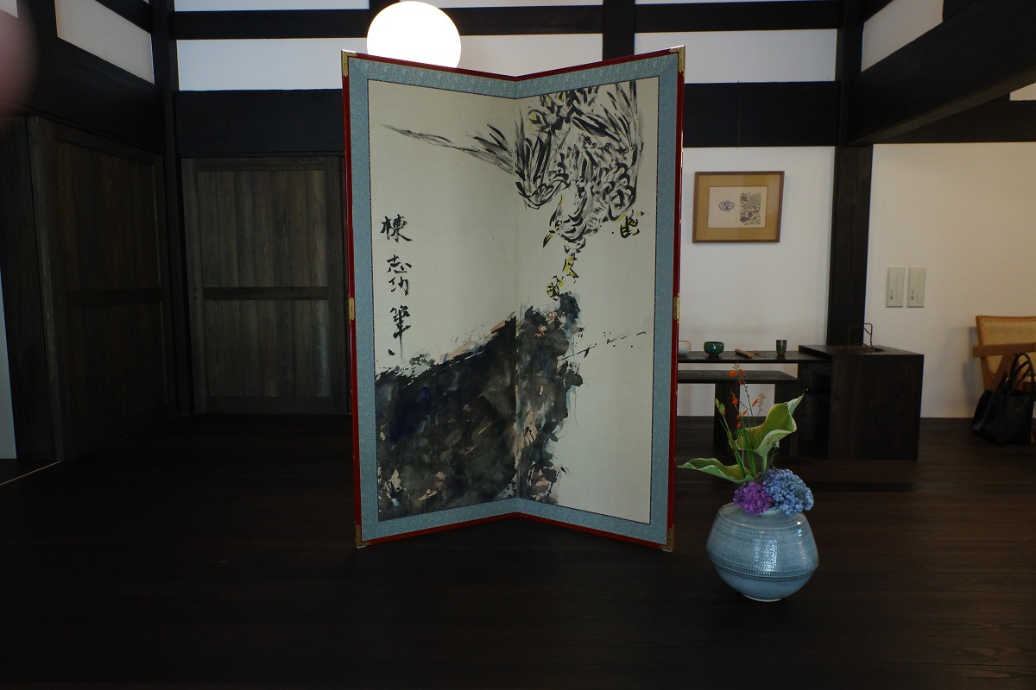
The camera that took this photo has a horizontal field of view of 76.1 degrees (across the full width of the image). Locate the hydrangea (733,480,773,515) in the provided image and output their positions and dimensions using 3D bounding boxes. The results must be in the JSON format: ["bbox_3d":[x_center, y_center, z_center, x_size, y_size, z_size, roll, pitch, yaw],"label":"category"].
[{"bbox_3d":[0.696,0.454,1.965,0.117,0.098,0.112,0,6,2],"label":"hydrangea"}]

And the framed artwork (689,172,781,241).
[{"bbox_3d":[1.439,-0.902,4.335,0.563,0.456,0.028,0,10,2],"label":"framed artwork"}]

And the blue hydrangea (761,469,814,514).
[{"bbox_3d":[0.812,0.442,1.995,0.156,0.132,0.148,0,6,2],"label":"blue hydrangea"}]

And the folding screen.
[{"bbox_3d":[-0.012,-0.143,2.449,1.137,1.717,0.369,0,6,2],"label":"folding screen"}]

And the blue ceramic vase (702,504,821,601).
[{"bbox_3d":[0.748,0.632,2.027,0.322,0.265,0.322,0,6,2],"label":"blue ceramic vase"}]

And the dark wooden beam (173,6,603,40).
[{"bbox_3d":[-0.860,-2.105,4.357,2.815,0.173,0.120,0,6,2],"label":"dark wooden beam"}]

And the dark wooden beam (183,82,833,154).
[{"bbox_3d":[-0.108,-1.495,4.406,4.343,0.402,0.140,0,6,2],"label":"dark wooden beam"}]

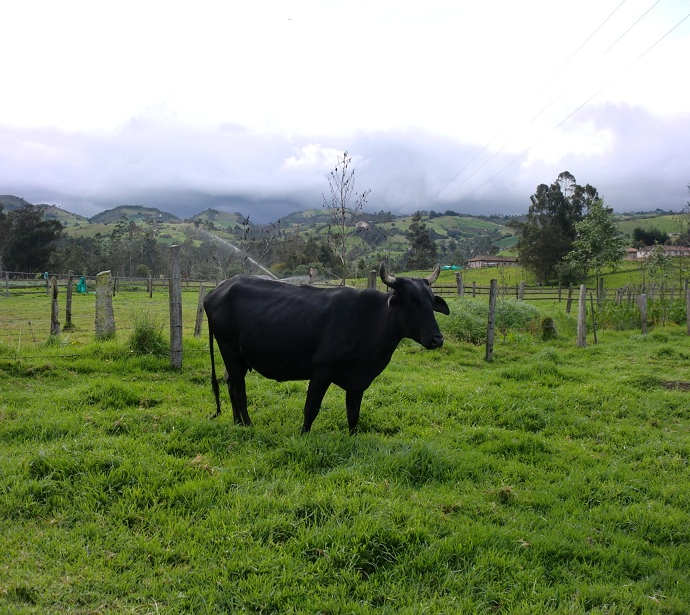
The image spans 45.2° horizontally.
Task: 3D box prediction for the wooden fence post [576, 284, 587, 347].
[{"bbox_3d":[4.570,0.164,16.000,0.150,1.177,0.150,0,3,0],"label":"wooden fence post"}]

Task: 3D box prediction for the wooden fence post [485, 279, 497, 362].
[{"bbox_3d":[2.329,0.215,13.200,0.110,1.321,0.110,3,3,0],"label":"wooden fence post"}]

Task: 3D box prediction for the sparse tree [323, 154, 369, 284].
[{"bbox_3d":[0.022,-3.495,36.000,2.100,6.643,2.000,0,3,0],"label":"sparse tree"}]

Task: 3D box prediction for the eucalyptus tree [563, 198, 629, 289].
[{"bbox_3d":[11.179,-2.477,37.000,2.800,4.775,2.600,0,3,0],"label":"eucalyptus tree"}]

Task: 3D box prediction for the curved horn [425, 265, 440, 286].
[{"bbox_3d":[0.740,-0.268,7.050,0.120,0.190,0.090,-3,4,-45],"label":"curved horn"}]

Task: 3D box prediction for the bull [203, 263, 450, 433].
[{"bbox_3d":[-0.240,0.378,7.427,2.200,1.540,0.680,2,3,29],"label":"bull"}]

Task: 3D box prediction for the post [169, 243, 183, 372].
[{"bbox_3d":[-2.477,-0.004,12.200,0.165,1.817,0.165,0,3,0],"label":"post"}]

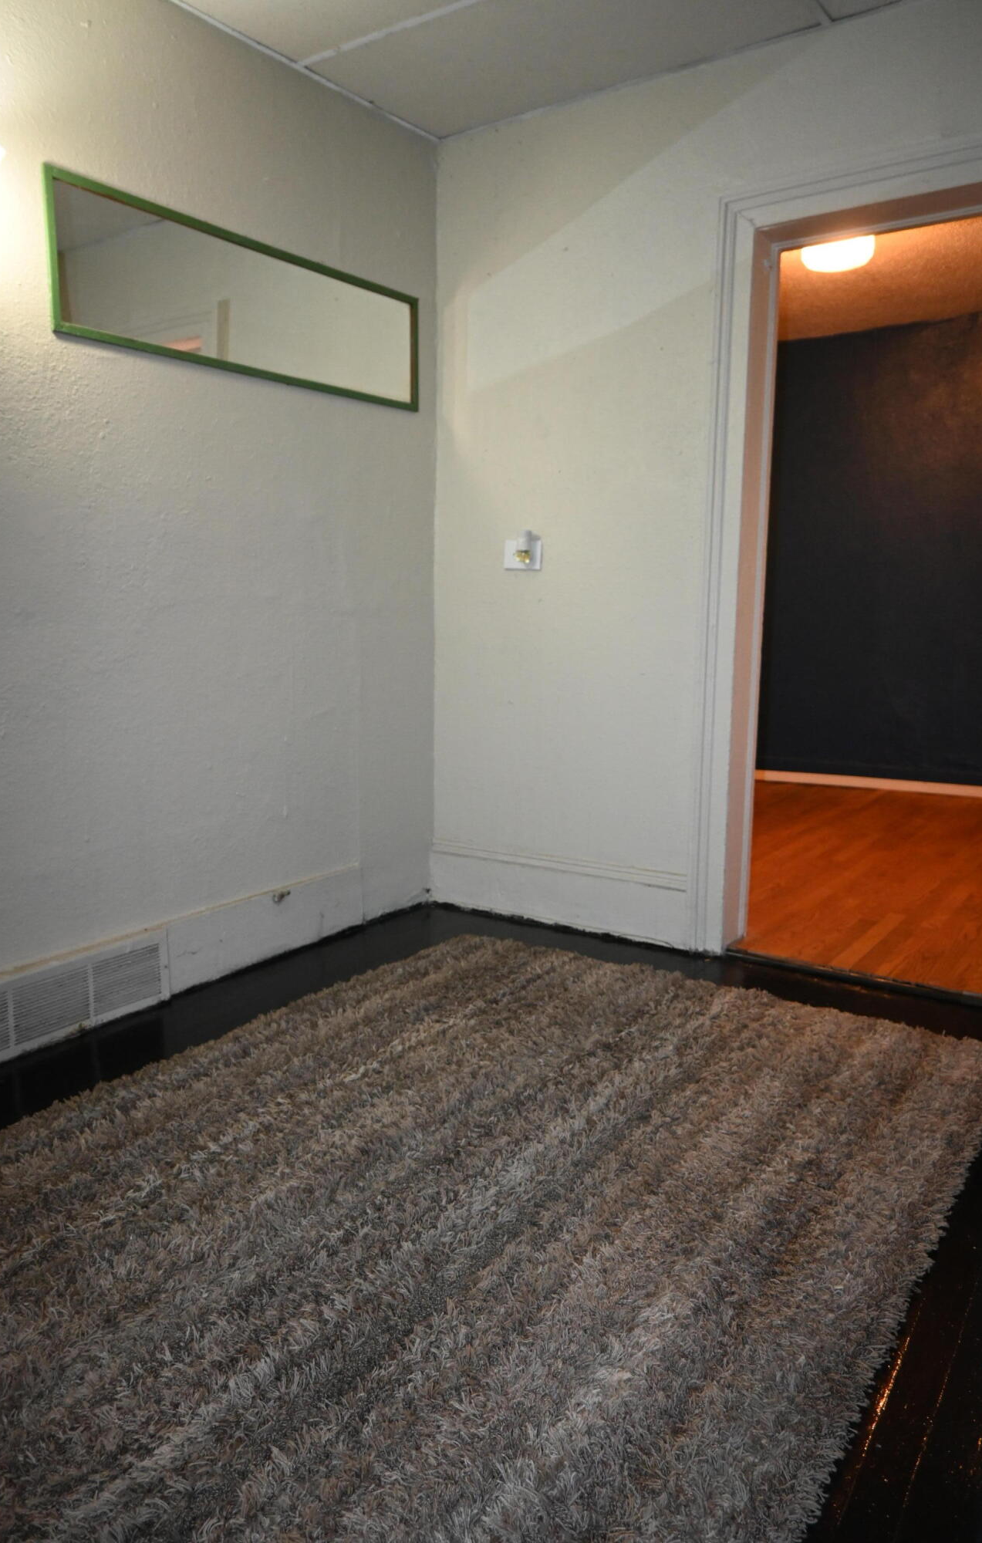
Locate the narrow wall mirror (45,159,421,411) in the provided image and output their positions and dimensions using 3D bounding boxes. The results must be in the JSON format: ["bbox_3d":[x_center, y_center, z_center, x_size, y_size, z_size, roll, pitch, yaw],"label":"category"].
[{"bbox_3d":[-0.607,-1.230,2.757,0.025,0.340,1.250,8,12,36],"label":"narrow wall mirror"}]

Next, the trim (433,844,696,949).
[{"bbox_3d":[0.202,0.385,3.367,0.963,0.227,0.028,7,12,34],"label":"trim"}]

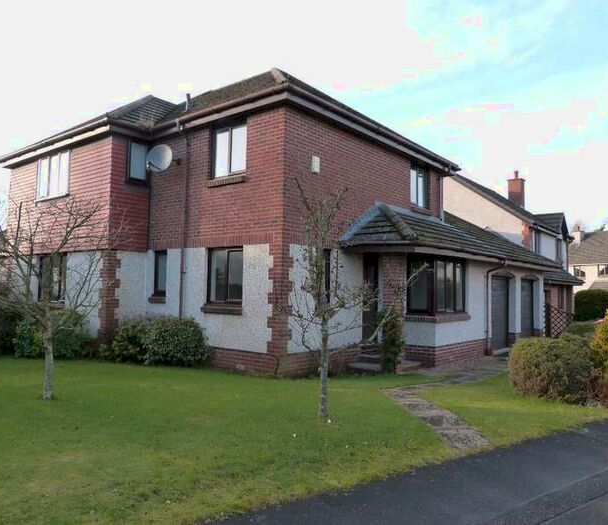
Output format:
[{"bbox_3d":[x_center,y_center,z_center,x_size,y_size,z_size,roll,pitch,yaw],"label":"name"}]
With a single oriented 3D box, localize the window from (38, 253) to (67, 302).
[{"bbox_3d":[-6.508,0.381,13.125,1.550,1.290,0.120,-1,-4,40],"label":"window"}]

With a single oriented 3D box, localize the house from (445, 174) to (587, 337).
[{"bbox_3d":[10.502,-1.012,29.098,9.400,9.150,8.100,-1,-4,40],"label":"house"}]

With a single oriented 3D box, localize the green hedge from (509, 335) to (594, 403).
[{"bbox_3d":[4.067,1.676,8.231,1.250,0.950,1.350,-1,-4,40],"label":"green hedge"}]

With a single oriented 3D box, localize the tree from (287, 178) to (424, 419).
[{"bbox_3d":[0.660,0.467,6.500,1.750,3.050,1.600,1,-3,0],"label":"tree"}]

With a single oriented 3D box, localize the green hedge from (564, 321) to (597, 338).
[{"bbox_3d":[9.511,2.328,16.581,1.700,0.770,1.100,-1,-4,40],"label":"green hedge"}]

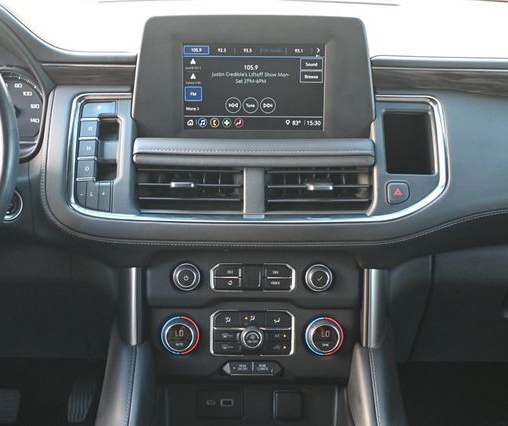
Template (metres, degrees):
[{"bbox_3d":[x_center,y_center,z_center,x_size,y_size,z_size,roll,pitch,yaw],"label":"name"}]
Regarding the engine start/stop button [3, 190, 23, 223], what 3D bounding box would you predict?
[{"bbox_3d":[-0.309,-0.009,1.090,0.041,0.041,0.020,0,7,0],"label":"engine start/stop button"}]

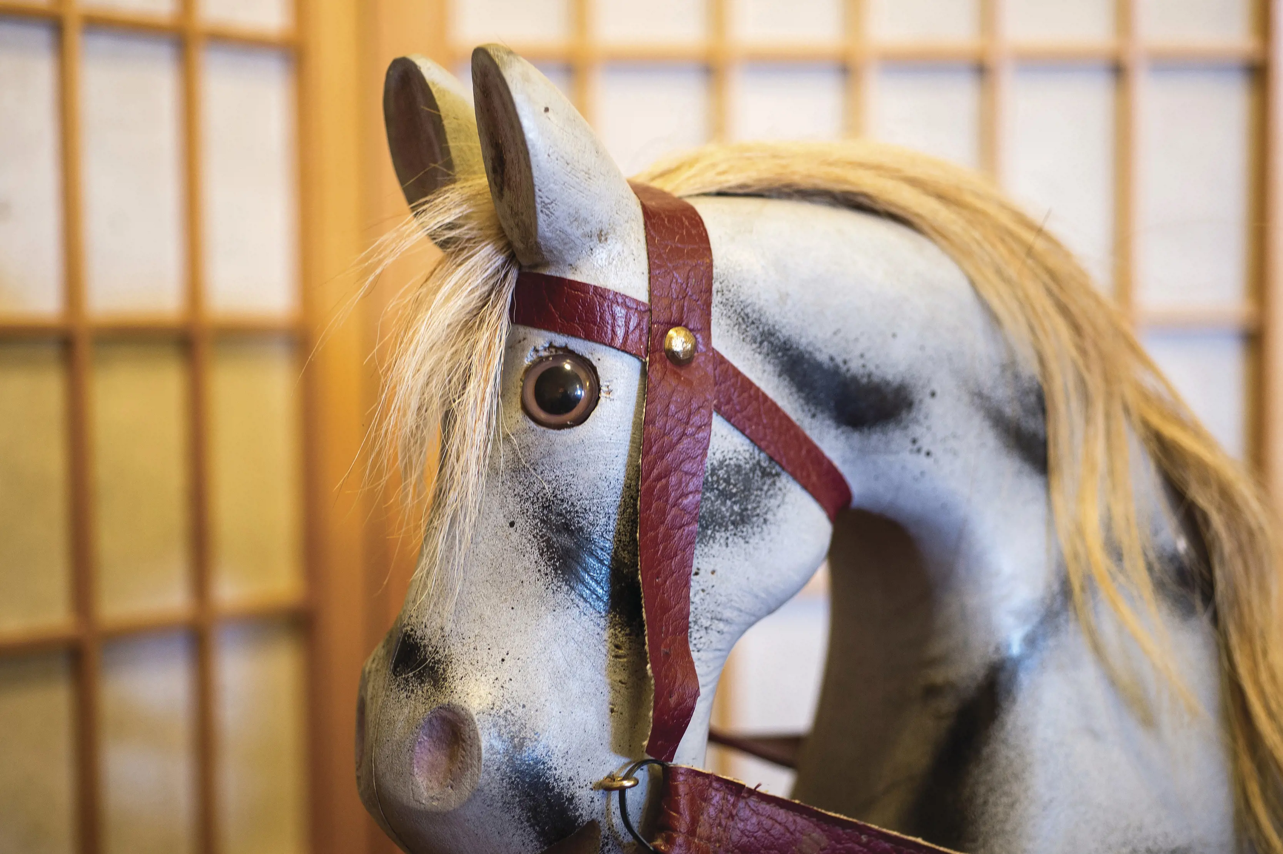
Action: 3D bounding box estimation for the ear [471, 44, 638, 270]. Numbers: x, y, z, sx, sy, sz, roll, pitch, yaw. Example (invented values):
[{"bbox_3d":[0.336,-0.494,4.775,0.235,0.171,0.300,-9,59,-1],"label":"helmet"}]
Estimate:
[{"bbox_3d":[-0.029,-0.094,0.750,0.045,0.080,0.040,-13,8,-25],"label":"ear"}]

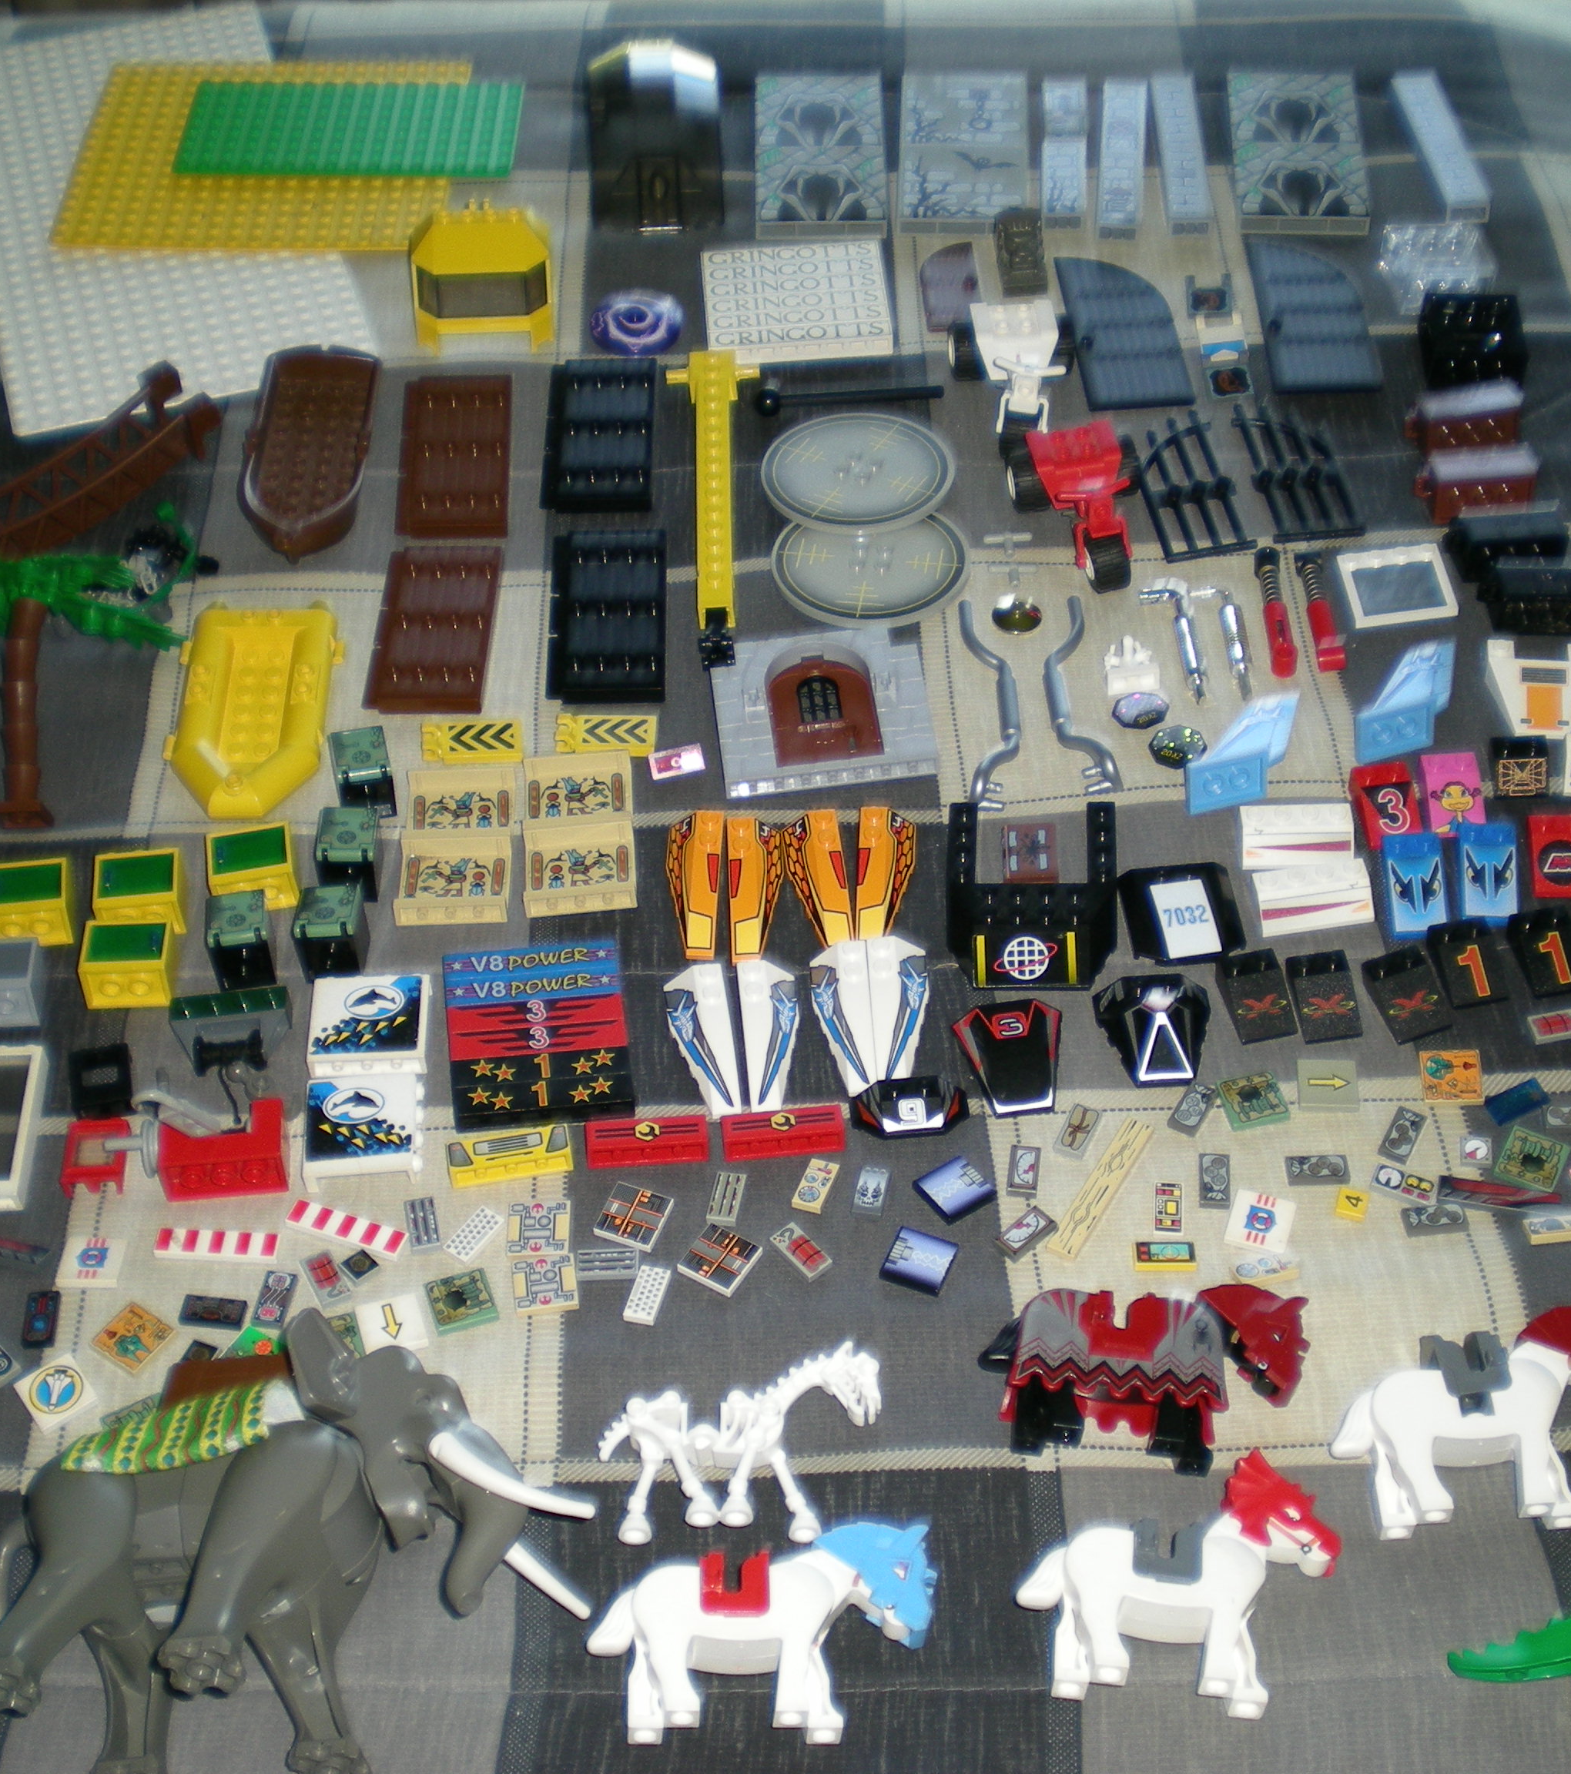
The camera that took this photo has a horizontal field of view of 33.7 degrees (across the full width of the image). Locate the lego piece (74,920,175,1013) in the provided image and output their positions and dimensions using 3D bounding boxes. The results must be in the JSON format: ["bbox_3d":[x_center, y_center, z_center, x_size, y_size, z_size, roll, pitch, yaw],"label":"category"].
[{"bbox_3d":[-0.187,0.022,0.741,0.024,0.016,0.021,-2,45,-5],"label":"lego piece"}]

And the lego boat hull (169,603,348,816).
[{"bbox_3d":[-0.163,-0.055,0.800,0.049,0.015,0.090,-2,49,-1],"label":"lego boat hull"}]

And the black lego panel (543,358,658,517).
[{"bbox_3d":[-0.063,-0.155,0.888,0.036,0.008,0.072,-1,48,0],"label":"black lego panel"}]

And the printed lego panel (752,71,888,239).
[{"bbox_3d":[0.013,-0.278,0.987,0.048,0.008,0.098,0,49,0],"label":"printed lego panel"}]

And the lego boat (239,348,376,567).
[{"bbox_3d":[-0.160,-0.144,0.873,0.042,0.021,0.102,0,49,0],"label":"lego boat"}]

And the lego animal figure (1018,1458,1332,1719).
[{"bbox_3d":[0.092,0.159,0.609,0.075,0.017,0.064,4,49,4],"label":"lego animal figure"}]

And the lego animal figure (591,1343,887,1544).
[{"bbox_3d":[-0.011,0.133,0.632,0.069,0.017,0.051,0,49,1],"label":"lego animal figure"}]

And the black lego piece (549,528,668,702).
[{"bbox_3d":[-0.057,-0.087,0.832,0.037,0.006,0.075,-1,49,-1],"label":"black lego piece"}]

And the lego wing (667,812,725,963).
[{"bbox_3d":[-0.026,0.000,0.751,0.017,0.011,0.048,0,49,3],"label":"lego wing"}]

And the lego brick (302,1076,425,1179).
[{"bbox_3d":[-0.113,0.066,0.700,0.030,0.008,0.032,-4,46,-5],"label":"lego brick"}]

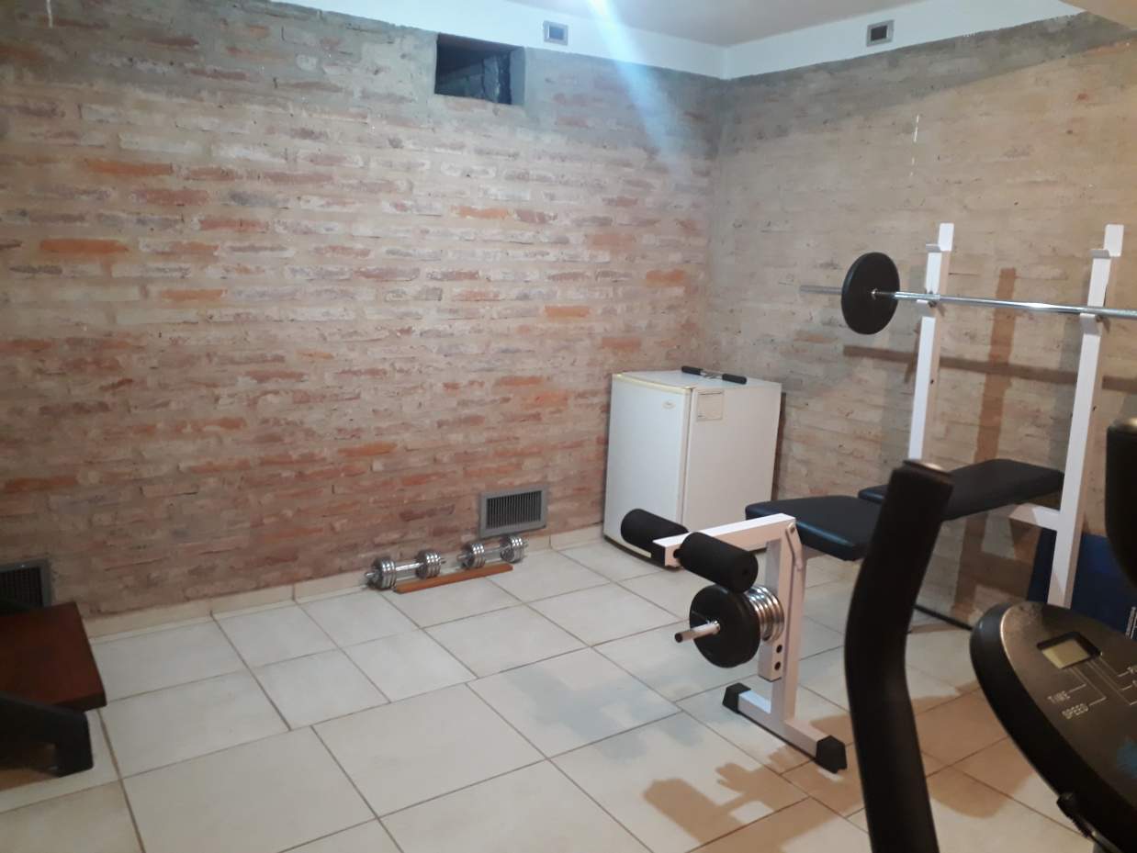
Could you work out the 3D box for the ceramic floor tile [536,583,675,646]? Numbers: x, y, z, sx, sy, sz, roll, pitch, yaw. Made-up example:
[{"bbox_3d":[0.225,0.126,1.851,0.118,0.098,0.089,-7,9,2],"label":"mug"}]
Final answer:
[{"bbox_3d":[0.131,0.740,3.512,0.450,0.010,0.450,-6,15,-34],"label":"ceramic floor tile"}]

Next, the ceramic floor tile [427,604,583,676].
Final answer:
[{"bbox_3d":[-0.236,0.779,3.257,0.450,0.010,0.450,-6,15,-34],"label":"ceramic floor tile"}]

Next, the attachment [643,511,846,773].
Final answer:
[{"bbox_3d":[0.449,0.593,2.374,0.574,0.682,0.497,-6,15,-34],"label":"attachment"}]

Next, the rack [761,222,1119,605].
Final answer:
[{"bbox_3d":[1.062,0.127,2.728,0.980,1.492,0.616,-6,15,-34],"label":"rack"}]

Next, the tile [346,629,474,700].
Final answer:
[{"bbox_3d":[-0.540,0.789,2.951,0.298,0.010,0.423,-6,15,-34],"label":"tile"}]

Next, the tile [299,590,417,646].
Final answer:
[{"bbox_3d":[-0.785,0.706,3.297,0.298,0.010,0.433,-6,15,-34],"label":"tile"}]

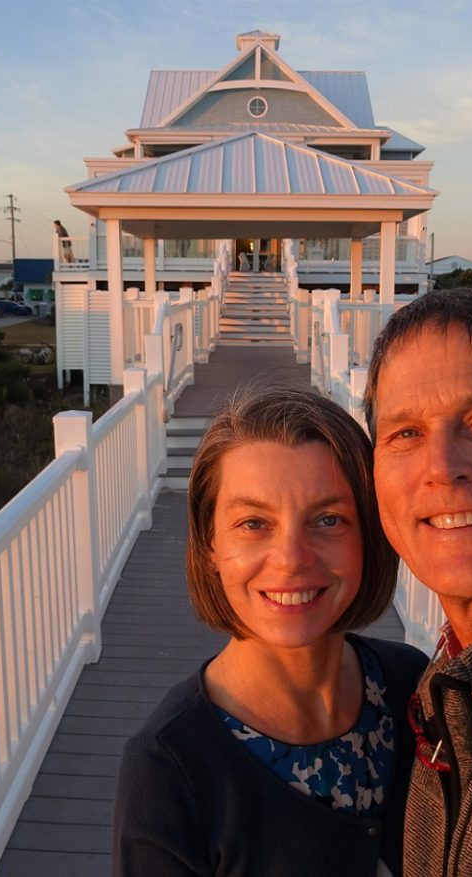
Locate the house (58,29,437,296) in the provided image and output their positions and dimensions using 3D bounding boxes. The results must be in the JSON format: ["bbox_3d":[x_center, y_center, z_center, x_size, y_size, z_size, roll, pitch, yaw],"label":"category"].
[{"bbox_3d":[0.604,-9.874,29.678,13.500,15.000,19.000,1,11,1],"label":"house"}]

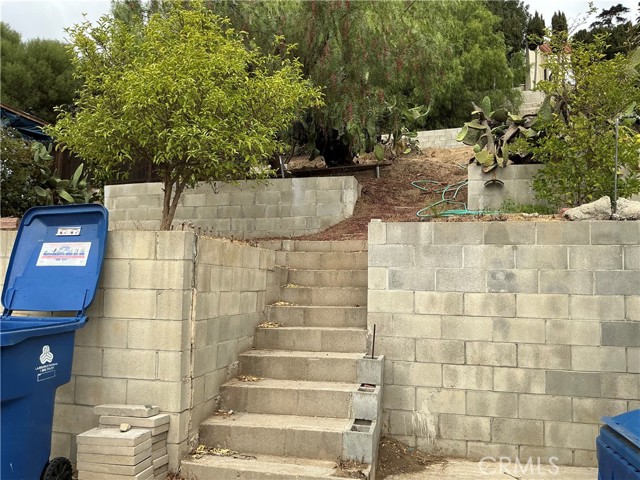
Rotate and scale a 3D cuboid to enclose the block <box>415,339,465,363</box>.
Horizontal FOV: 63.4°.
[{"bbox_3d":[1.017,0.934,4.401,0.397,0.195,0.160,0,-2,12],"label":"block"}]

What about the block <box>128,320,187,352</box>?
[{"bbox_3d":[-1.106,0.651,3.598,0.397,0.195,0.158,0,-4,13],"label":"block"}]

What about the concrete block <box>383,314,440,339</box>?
[{"bbox_3d":[0.842,0.742,4.464,0.395,0.195,0.195,0,-3,11],"label":"concrete block"}]

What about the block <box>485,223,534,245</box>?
[{"bbox_3d":[1.609,-0.042,4.417,0.411,0.197,0.170,0,-6,11],"label":"block"}]

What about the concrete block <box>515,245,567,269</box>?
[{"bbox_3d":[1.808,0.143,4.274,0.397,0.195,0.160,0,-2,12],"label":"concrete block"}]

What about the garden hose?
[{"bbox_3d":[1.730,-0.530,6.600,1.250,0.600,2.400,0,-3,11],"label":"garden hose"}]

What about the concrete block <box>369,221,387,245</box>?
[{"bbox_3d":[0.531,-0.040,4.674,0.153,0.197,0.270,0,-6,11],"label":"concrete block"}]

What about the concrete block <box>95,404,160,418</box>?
[{"bbox_3d":[-1.305,1.148,3.490,0.390,0.054,0.165,0,-5,9],"label":"concrete block"}]

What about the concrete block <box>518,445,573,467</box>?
[{"bbox_3d":[1.839,1.754,4.249,0.395,0.180,0.190,0,-3,14],"label":"concrete block"}]

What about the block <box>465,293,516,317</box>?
[{"bbox_3d":[1.431,0.549,4.391,0.409,0.197,0.170,0,-6,11],"label":"block"}]

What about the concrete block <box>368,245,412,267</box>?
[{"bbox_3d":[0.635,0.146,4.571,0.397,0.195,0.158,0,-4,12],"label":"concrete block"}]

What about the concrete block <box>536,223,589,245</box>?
[{"bbox_3d":[2.006,-0.048,4.301,0.395,0.193,0.175,0,-3,14],"label":"concrete block"}]

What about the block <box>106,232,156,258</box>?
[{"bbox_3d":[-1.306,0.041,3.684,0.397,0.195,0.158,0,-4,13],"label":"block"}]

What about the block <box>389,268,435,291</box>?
[{"bbox_3d":[0.802,0.342,4.492,0.395,0.195,0.195,0,-3,11],"label":"block"}]

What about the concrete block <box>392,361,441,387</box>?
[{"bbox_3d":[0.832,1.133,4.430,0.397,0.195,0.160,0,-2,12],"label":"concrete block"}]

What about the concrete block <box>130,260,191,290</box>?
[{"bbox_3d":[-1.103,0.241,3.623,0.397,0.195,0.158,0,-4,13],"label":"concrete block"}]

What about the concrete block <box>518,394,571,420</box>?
[{"bbox_3d":[1.842,1.357,4.270,0.395,0.193,0.190,0,-3,14],"label":"concrete block"}]

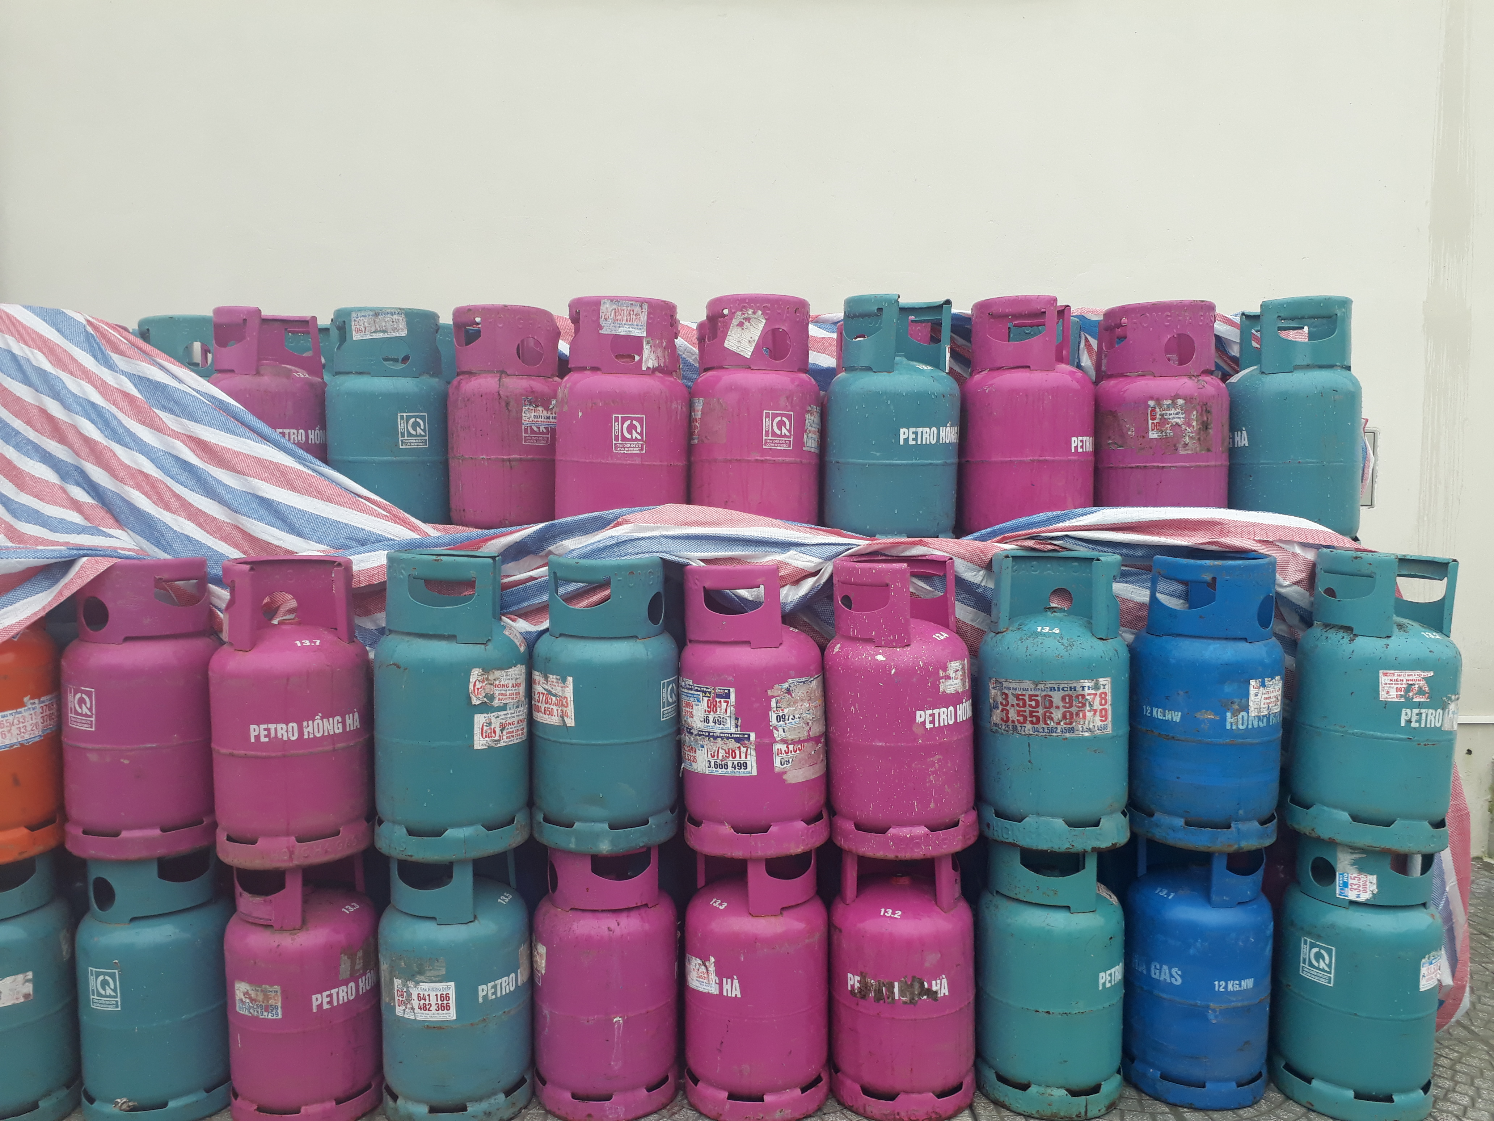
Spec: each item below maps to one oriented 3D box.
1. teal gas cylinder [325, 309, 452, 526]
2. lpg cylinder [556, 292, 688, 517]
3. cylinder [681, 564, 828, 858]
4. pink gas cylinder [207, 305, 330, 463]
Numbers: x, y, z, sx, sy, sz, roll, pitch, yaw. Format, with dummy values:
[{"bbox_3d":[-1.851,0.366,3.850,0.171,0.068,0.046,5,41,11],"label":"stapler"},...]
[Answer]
[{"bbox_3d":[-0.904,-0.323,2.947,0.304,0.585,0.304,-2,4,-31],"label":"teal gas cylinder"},{"bbox_3d":[-0.282,-0.287,2.660,0.304,0.585,0.304,-1,4,-12],"label":"lpg cylinder"},{"bbox_3d":[0.015,0.289,2.470,0.303,0.589,0.303,-1,4,0],"label":"cylinder"},{"bbox_3d":[-1.194,-0.316,2.936,0.304,0.585,0.304,2,4,30],"label":"pink gas cylinder"}]

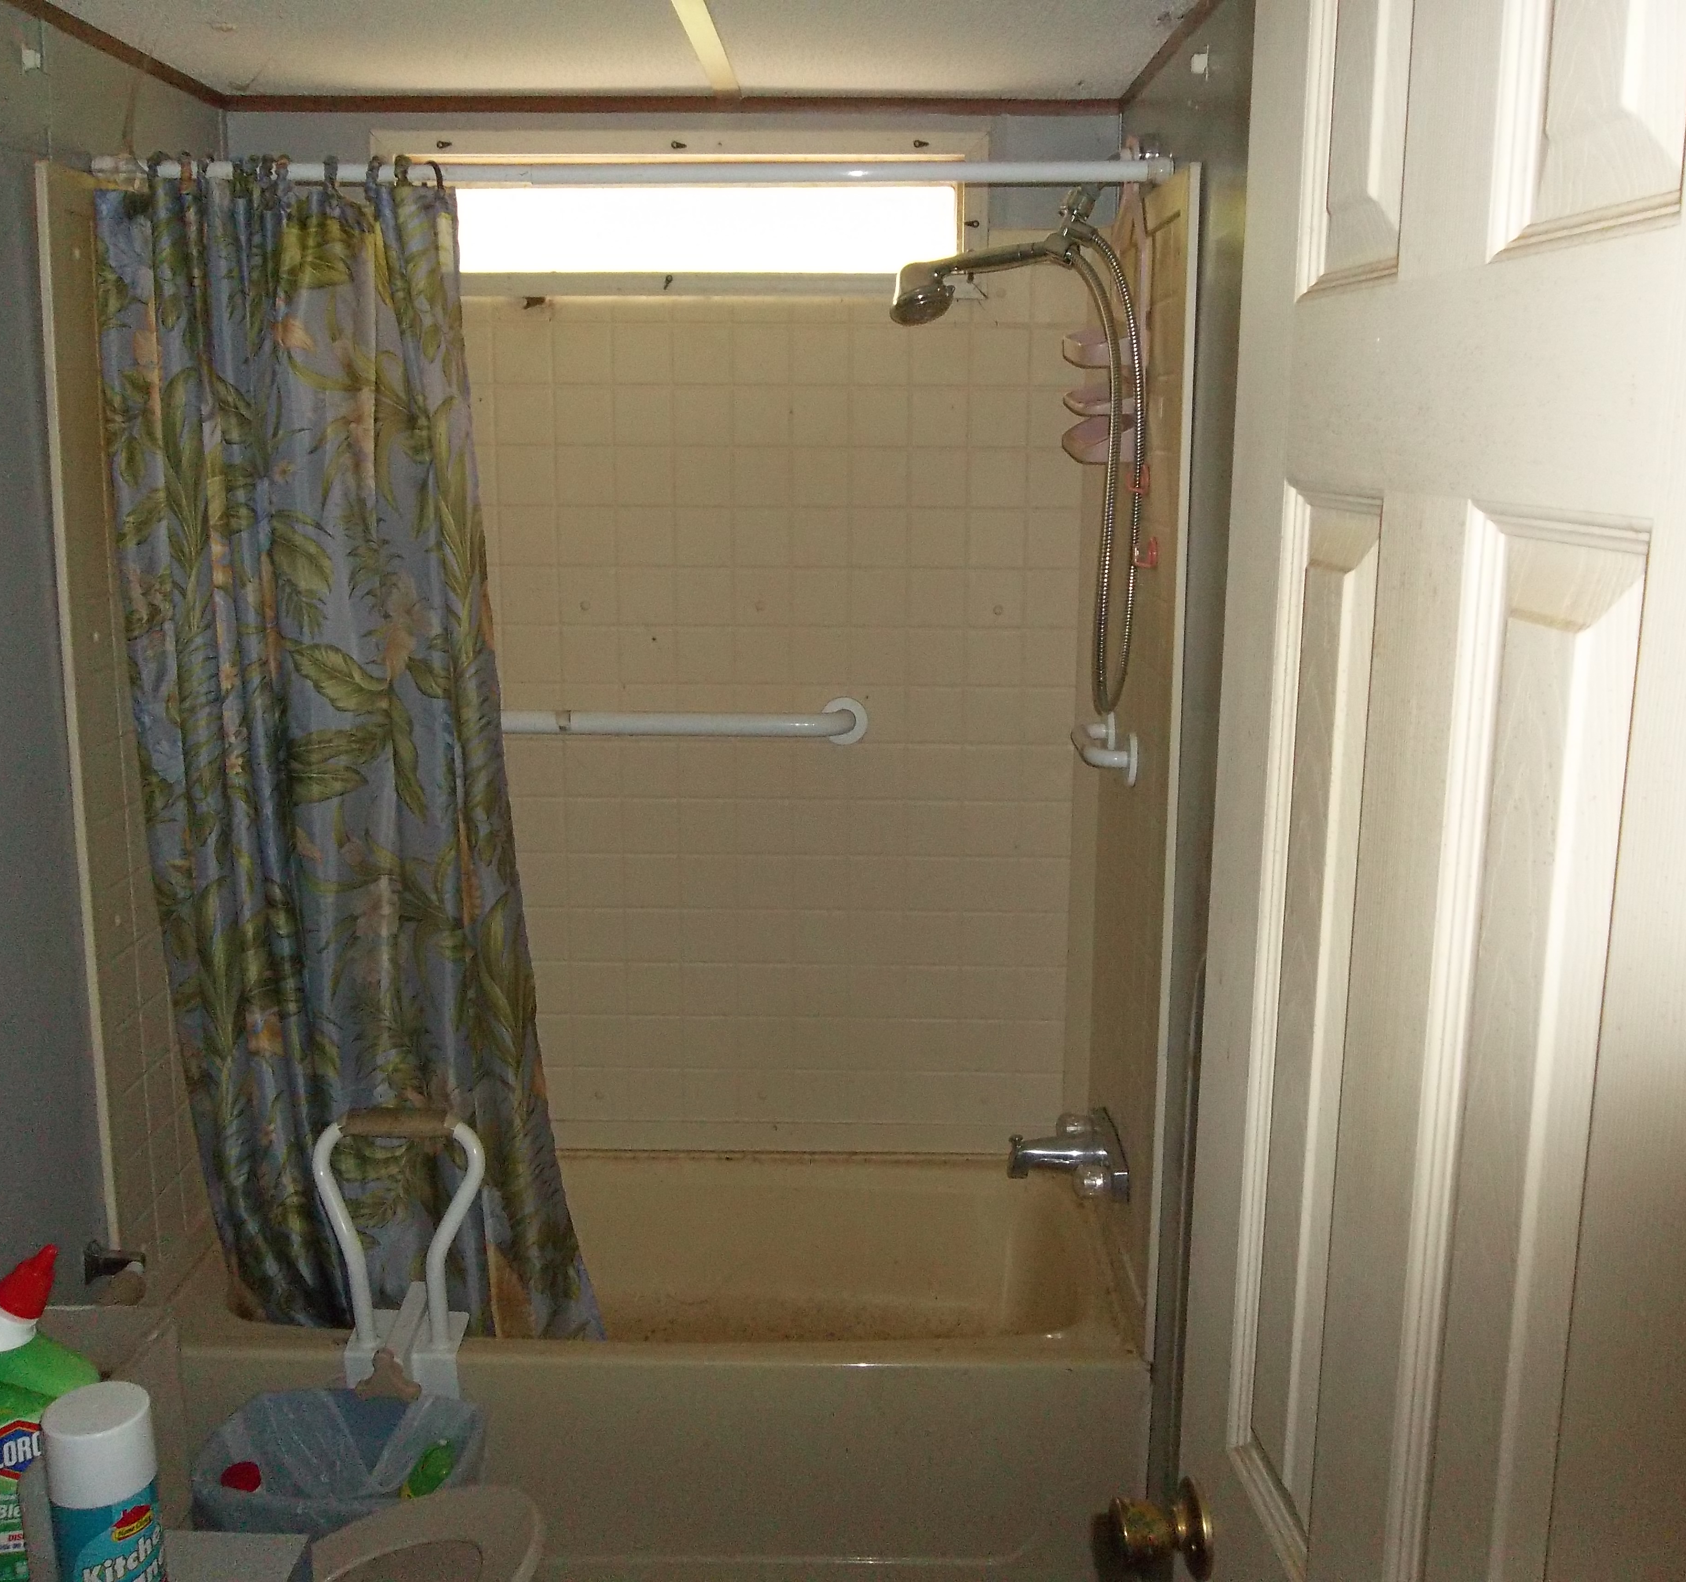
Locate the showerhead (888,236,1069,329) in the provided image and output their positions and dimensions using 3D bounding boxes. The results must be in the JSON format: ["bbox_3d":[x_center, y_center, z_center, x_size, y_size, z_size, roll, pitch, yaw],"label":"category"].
[{"bbox_3d":[0.189,-0.699,2.258,0.260,0.100,0.085,-10,11,3],"label":"showerhead"}]

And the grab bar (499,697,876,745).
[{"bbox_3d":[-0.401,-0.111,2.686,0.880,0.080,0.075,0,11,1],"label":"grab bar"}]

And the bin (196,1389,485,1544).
[{"bbox_3d":[-0.631,0.990,2.121,0.310,0.350,0.215,0,11,1],"label":"bin"}]

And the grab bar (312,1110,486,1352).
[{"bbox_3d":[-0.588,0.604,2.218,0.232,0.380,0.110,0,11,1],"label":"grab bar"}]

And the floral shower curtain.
[{"bbox_3d":[-0.662,0.032,2.298,0.617,1.730,0.160,0,11,1],"label":"floral shower curtain"}]

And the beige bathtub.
[{"bbox_3d":[-0.279,0.882,2.577,1.394,0.385,0.673,0,11,1],"label":"beige bathtub"}]

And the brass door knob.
[{"bbox_3d":[0.230,0.540,1.210,0.068,0.065,0.065,-1,11,-4],"label":"brass door knob"}]

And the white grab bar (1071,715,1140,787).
[{"bbox_3d":[0.386,-0.070,2.481,0.072,0.078,0.300,0,11,1],"label":"white grab bar"}]

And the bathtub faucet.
[{"bbox_3d":[0.333,0.560,2.513,0.165,0.078,0.275,0,11,1],"label":"bathtub faucet"}]

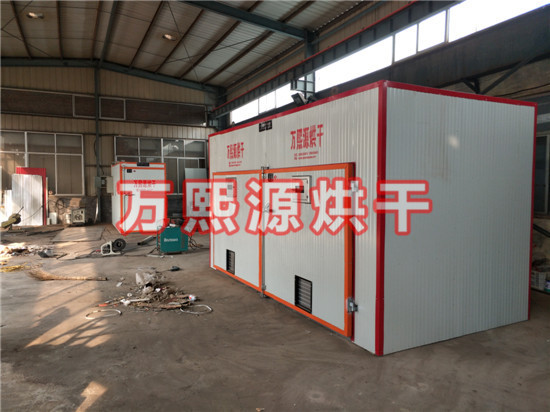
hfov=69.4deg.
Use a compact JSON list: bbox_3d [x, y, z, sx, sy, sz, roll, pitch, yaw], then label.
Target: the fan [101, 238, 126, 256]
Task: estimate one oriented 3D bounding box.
[{"bbox_3d":[-3.448,0.856,8.473,0.490,0.350,0.260,-1,4,-15],"label":"fan"}]

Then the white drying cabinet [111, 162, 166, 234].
[{"bbox_3d":[-4.918,-0.337,14.210,1.400,2.240,3.000,-1,3,-27],"label":"white drying cabinet"}]

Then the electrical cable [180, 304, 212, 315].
[{"bbox_3d":[-0.932,1.240,4.731,0.331,0.025,0.328,-3,4,-36],"label":"electrical cable"}]

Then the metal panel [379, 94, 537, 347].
[{"bbox_3d":[1.890,0.112,3.978,2.220,2.370,0.100,-2,3,-28],"label":"metal panel"}]

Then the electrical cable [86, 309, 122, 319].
[{"bbox_3d":[-1.997,1.248,4.601,0.375,0.025,0.275,-2,4,-35],"label":"electrical cable"}]

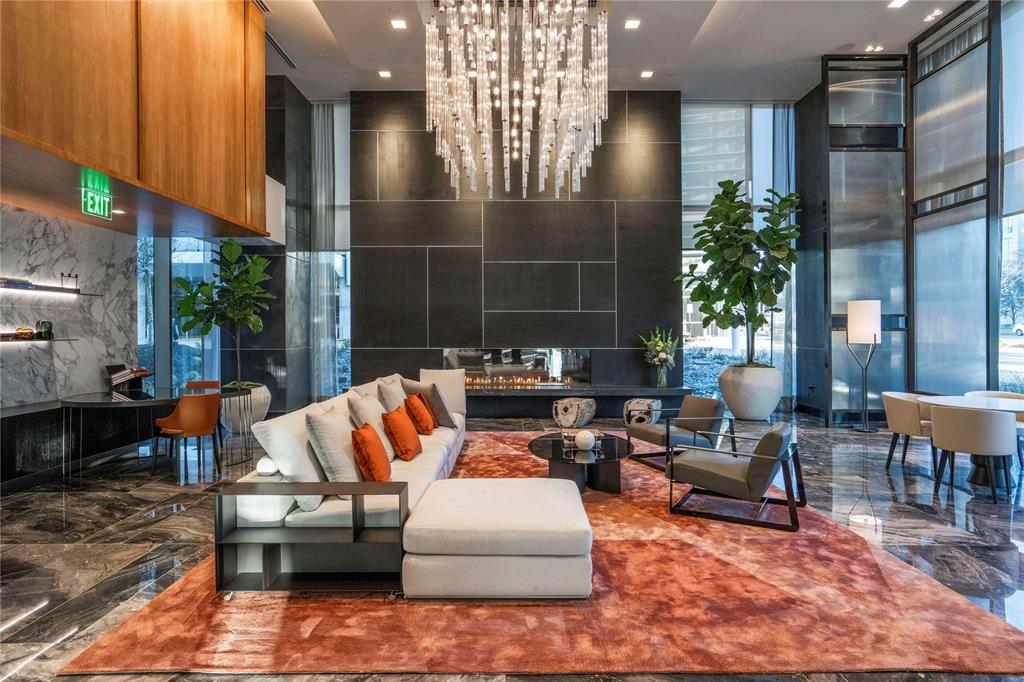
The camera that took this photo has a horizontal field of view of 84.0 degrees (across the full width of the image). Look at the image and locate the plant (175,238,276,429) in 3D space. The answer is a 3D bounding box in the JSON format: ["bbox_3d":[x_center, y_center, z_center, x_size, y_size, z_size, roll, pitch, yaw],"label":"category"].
[{"bbox_3d":[-3.980,-0.063,7.900,1.320,2.620,1.150,0,1,0],"label":"plant"}]

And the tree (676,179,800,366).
[{"bbox_3d":[3.664,-1.108,9.200,1.840,2.930,1.600,0,1,0],"label":"tree"}]

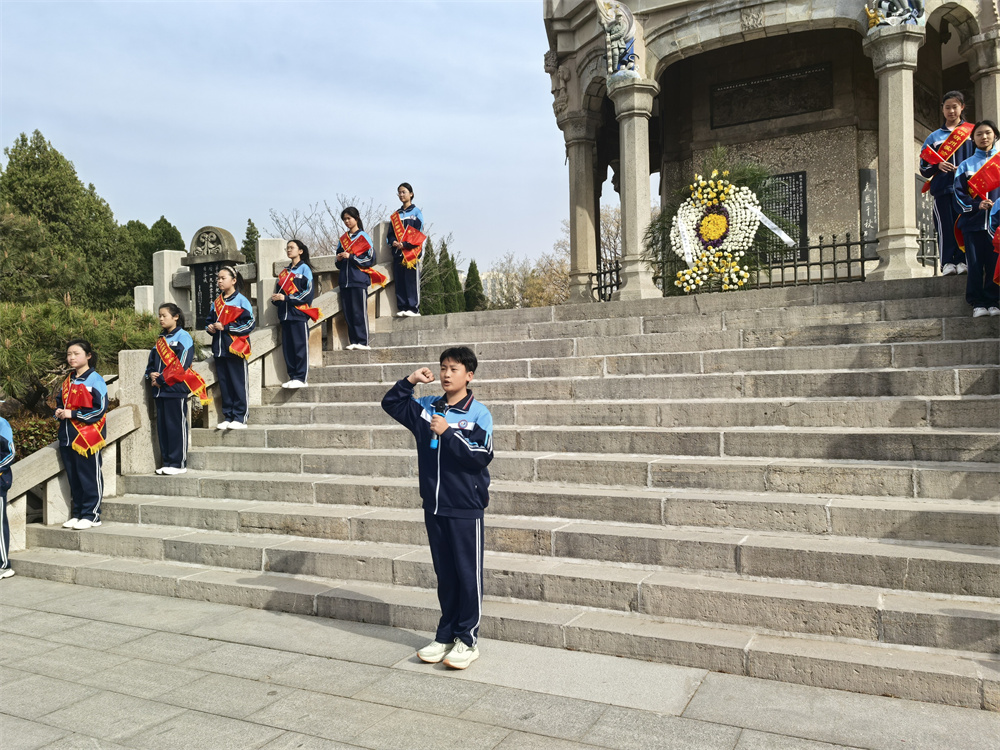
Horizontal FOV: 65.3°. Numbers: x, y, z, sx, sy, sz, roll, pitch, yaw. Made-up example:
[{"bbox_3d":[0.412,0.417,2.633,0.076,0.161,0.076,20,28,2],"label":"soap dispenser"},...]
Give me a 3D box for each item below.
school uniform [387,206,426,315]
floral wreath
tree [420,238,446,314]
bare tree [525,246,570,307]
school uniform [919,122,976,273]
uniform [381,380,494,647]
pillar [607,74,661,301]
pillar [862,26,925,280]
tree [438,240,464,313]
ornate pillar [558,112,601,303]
[{"bbox_3d":[-1.077,-1.317,8.890,0.430,1.240,0.290,-2,-1,31],"label":"school uniform"},{"bbox_3d":[2.100,-1.395,7.635,0.900,1.220,0.320,-2,0,26],"label":"floral wreath"},{"bbox_3d":[-2.673,-2.650,30.000,1.300,5.400,1.300,-2,0,26],"label":"tree"},{"bbox_3d":[1.936,-1.620,29.942,3.200,6.800,3.200,-2,-1,26],"label":"bare tree"},{"bbox_3d":[3.730,-1.488,6.502,0.440,1.200,0.290,-2,-1,25],"label":"school uniform"},{"bbox_3d":[-0.322,0.762,4.292,0.620,1.460,0.420,-2,0,38],"label":"uniform"},{"bbox_3d":[1.417,-1.947,8.155,0.520,2.350,0.520,-2,0,26],"label":"pillar"},{"bbox_3d":[3.592,-1.993,7.075,0.520,2.330,0.520,-2,0,26],"label":"pillar"},{"bbox_3d":[-1.885,-2.600,30.000,1.300,5.200,1.300,-2,0,26],"label":"tree"},{"bbox_3d":[1.256,-2.441,11.905,0.600,3.150,0.600,-2,-1,26],"label":"ornate pillar"}]

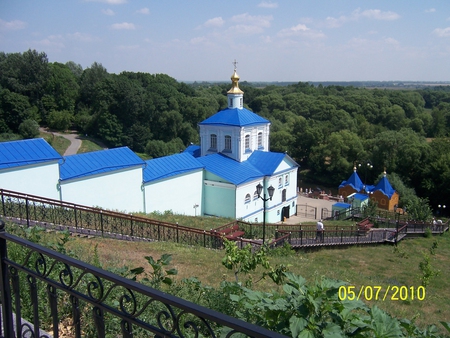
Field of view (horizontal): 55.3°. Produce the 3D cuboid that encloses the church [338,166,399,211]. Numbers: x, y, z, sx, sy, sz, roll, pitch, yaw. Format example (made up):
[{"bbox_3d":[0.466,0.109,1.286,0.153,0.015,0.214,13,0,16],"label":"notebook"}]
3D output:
[{"bbox_3d":[29.535,3.078,86.971,4.600,8.000,11.200,-10,15,-41],"label":"church"}]

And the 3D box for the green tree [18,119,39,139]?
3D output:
[{"bbox_3d":[-62.923,-12.861,138.000,6.600,6.600,6.400,0,11,0],"label":"green tree"}]

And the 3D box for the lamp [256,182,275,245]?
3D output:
[{"bbox_3d":[2.306,2.955,24.915,1.120,4.200,0.400,8,14,35],"label":"lamp"}]

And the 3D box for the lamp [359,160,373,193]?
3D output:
[{"bbox_3d":[26.704,2.860,81.869,2.400,8.800,2.200,0,11,0],"label":"lamp"}]

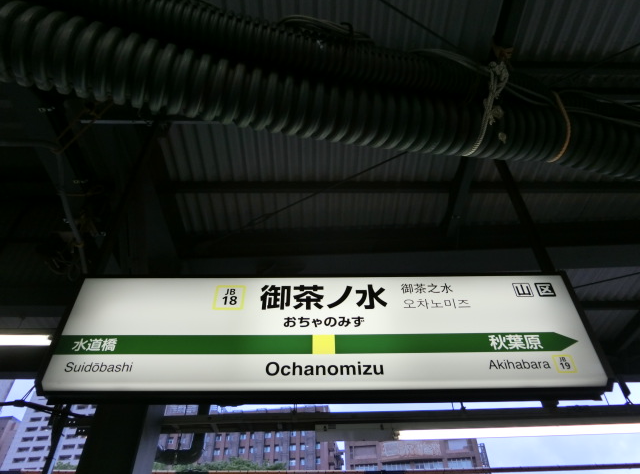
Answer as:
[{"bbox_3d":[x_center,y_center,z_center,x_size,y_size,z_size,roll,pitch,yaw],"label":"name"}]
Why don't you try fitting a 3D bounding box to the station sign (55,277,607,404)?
[{"bbox_3d":[0.019,0.446,2.101,2.350,0.593,0.160,0,-43,0],"label":"station sign"}]

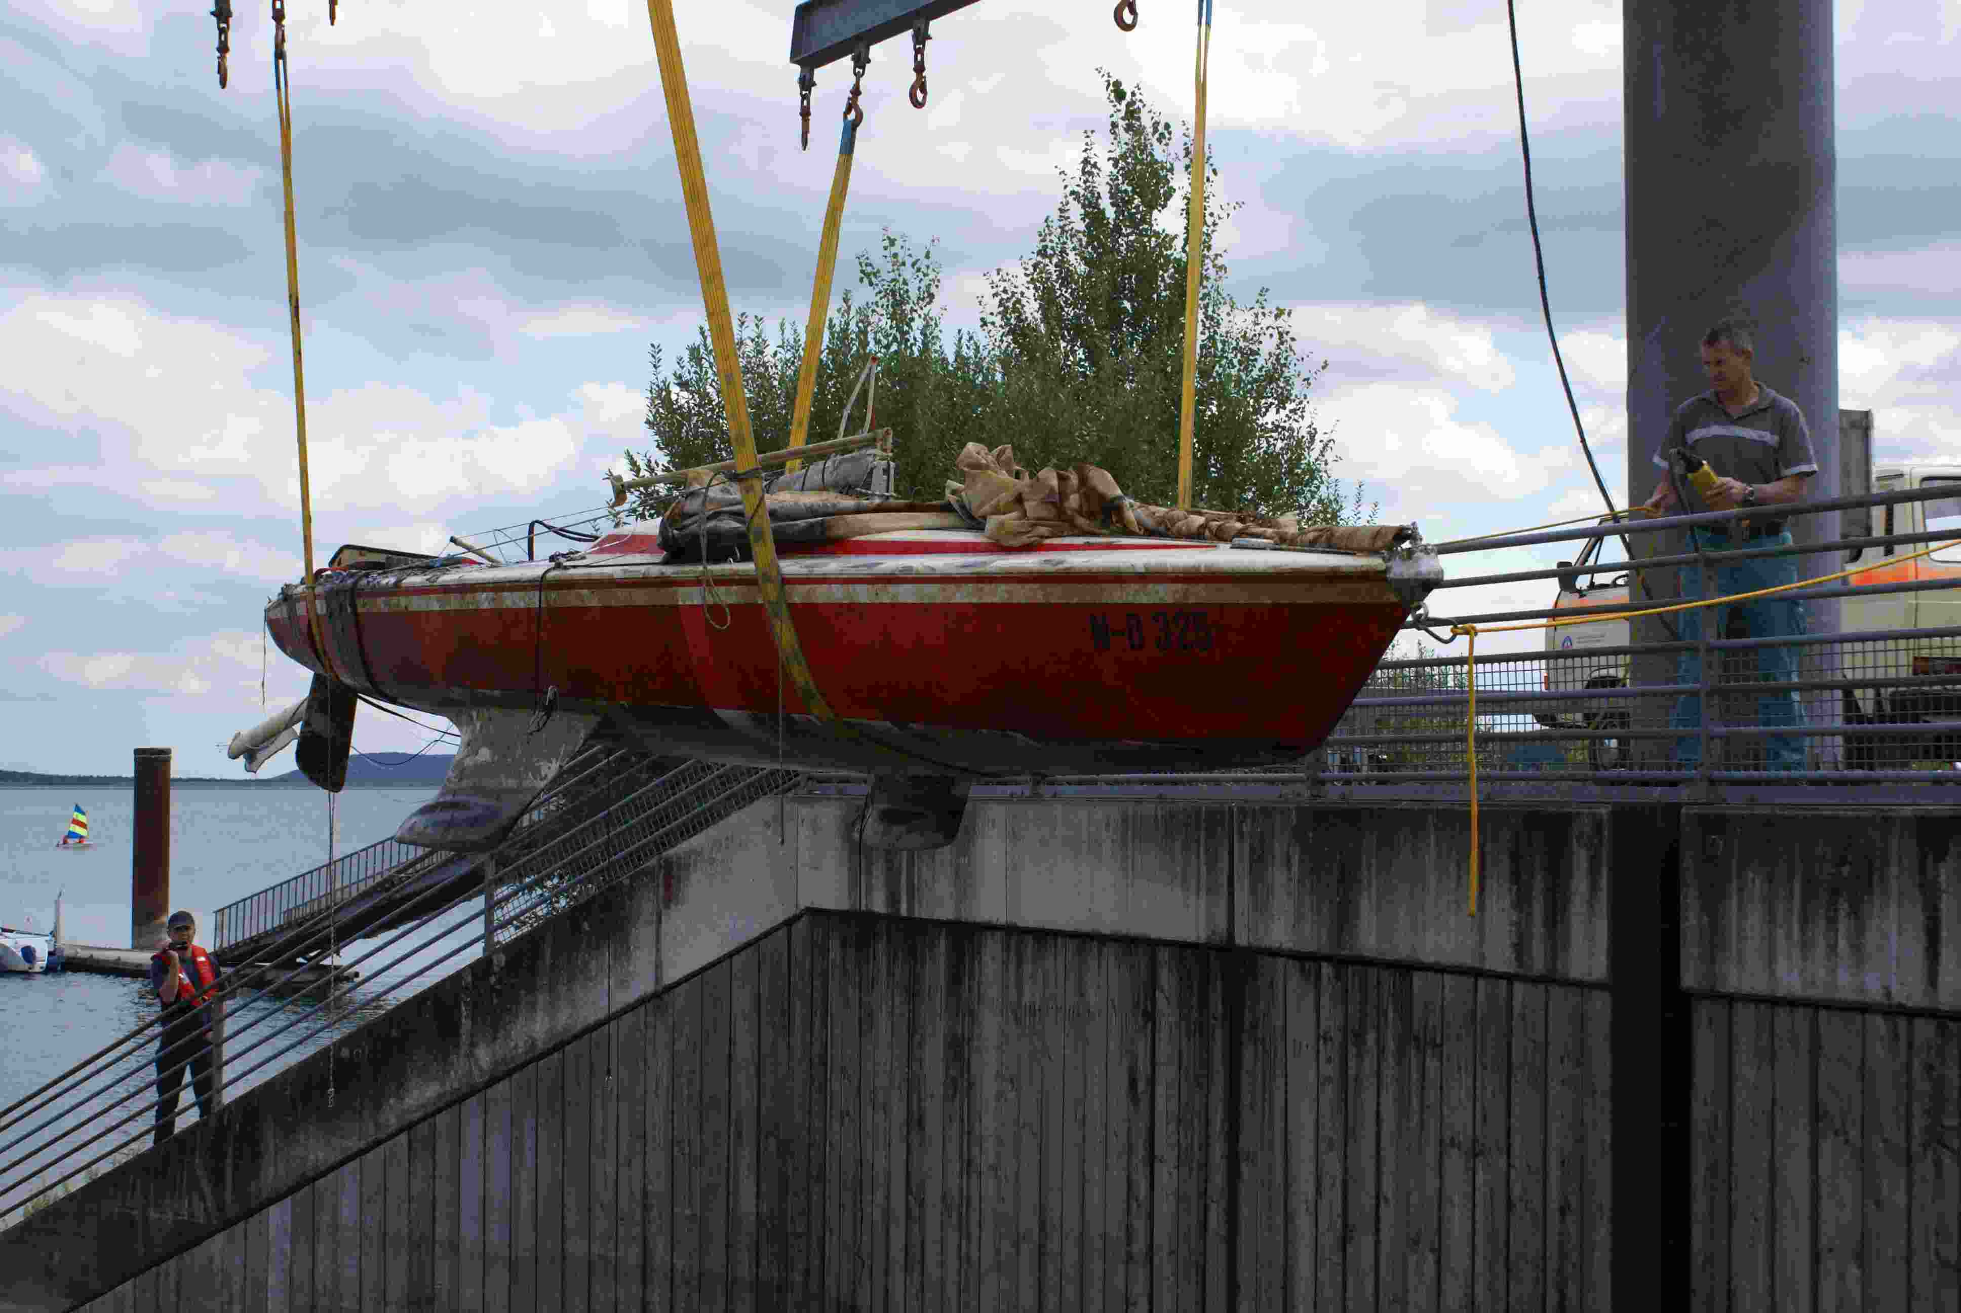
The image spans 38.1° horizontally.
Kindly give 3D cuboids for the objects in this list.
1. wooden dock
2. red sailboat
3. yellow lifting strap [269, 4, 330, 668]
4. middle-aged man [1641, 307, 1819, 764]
[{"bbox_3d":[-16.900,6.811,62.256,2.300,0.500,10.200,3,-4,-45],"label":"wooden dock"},{"bbox_3d":[-0.910,0.009,10.861,2.150,1.500,6.750,2,0,-40],"label":"red sailboat"},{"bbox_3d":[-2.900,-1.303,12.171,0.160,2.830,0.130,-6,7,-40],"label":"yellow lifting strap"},{"bbox_3d":[2.550,-0.255,9.671,0.600,1.770,0.450,-1,-3,27],"label":"middle-aged man"}]

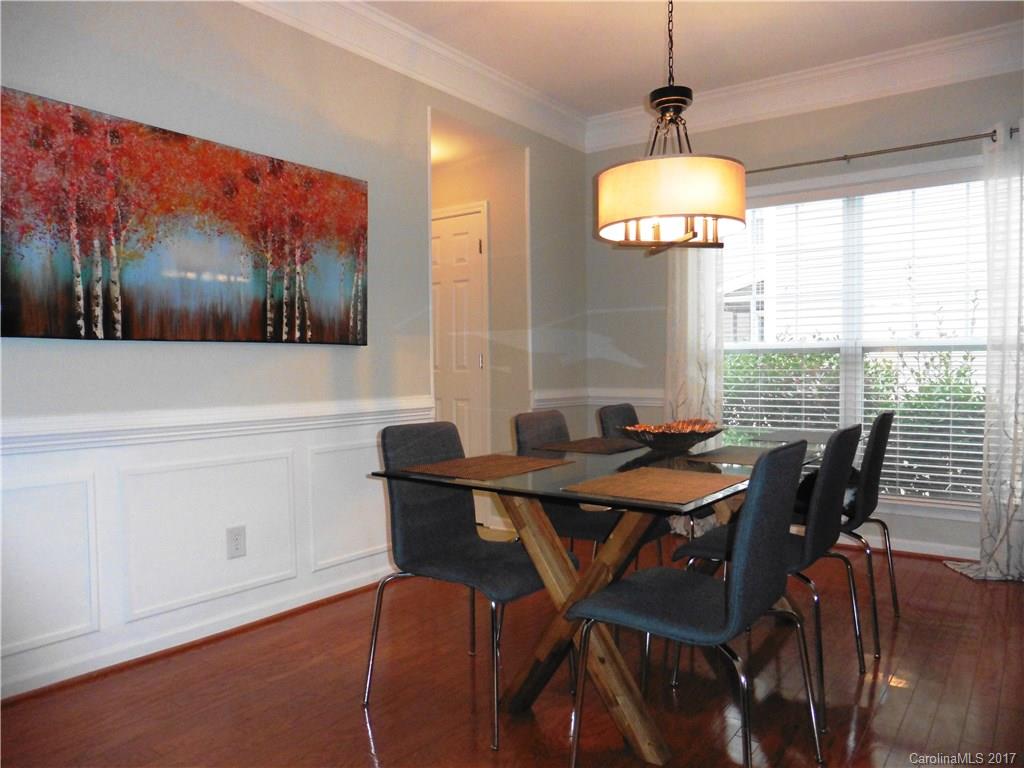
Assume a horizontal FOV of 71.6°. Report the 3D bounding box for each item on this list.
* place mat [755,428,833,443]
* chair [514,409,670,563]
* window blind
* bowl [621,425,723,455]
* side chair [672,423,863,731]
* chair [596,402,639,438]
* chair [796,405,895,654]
[{"bbox_3d":[1.222,0.225,2.959,0.310,0.006,0.475,1,2,36],"label":"place mat"},{"bbox_3d":[0.306,0.543,2.737,0.540,0.845,0.500,1,2,36],"label":"chair"},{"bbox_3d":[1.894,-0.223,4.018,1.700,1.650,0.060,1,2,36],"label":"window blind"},{"bbox_3d":[0.588,0.194,2.581,0.370,0.088,0.370,0,1,0],"label":"bowl"},{"bbox_3d":[0.843,0.554,2.327,0.520,0.840,0.500,1,2,36],"label":"side chair"},{"bbox_3d":[0.705,0.529,3.275,0.540,0.845,0.500,1,2,36],"label":"chair"},{"bbox_3d":[1.235,0.541,2.857,0.520,0.840,0.500,1,2,36],"label":"chair"}]

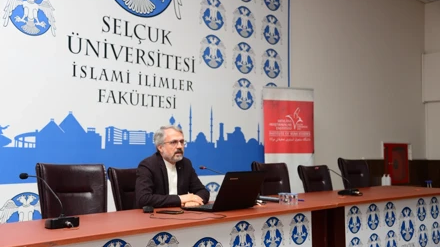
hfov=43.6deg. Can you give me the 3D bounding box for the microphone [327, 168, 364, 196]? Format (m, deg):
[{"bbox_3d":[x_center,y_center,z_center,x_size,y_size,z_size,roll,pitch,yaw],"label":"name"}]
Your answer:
[{"bbox_3d":[1.054,0.518,4.964,0.495,0.238,0.125,-3,-5,43],"label":"microphone"}]

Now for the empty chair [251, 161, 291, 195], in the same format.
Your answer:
[{"bbox_3d":[0.655,0.880,5.080,0.580,1.040,0.620,4,-5,-45],"label":"empty chair"}]

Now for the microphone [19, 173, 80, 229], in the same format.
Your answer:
[{"bbox_3d":[-0.887,0.379,2.760,0.485,0.245,0.125,-3,-5,42],"label":"microphone"}]

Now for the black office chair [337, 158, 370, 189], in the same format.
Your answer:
[{"bbox_3d":[1.683,0.928,6.136,0.580,1.075,0.620,3,-5,-40],"label":"black office chair"}]

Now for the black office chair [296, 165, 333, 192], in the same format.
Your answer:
[{"bbox_3d":[1.187,0.940,5.720,0.620,1.000,0.580,-3,-5,44],"label":"black office chair"}]

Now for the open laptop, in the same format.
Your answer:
[{"bbox_3d":[0.034,0.428,3.532,0.380,0.242,0.380,-3,-5,43],"label":"open laptop"}]

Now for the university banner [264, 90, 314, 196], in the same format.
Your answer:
[{"bbox_3d":[1.022,0.532,8.116,0.860,2.110,0.180,1,-4,-19],"label":"university banner"}]

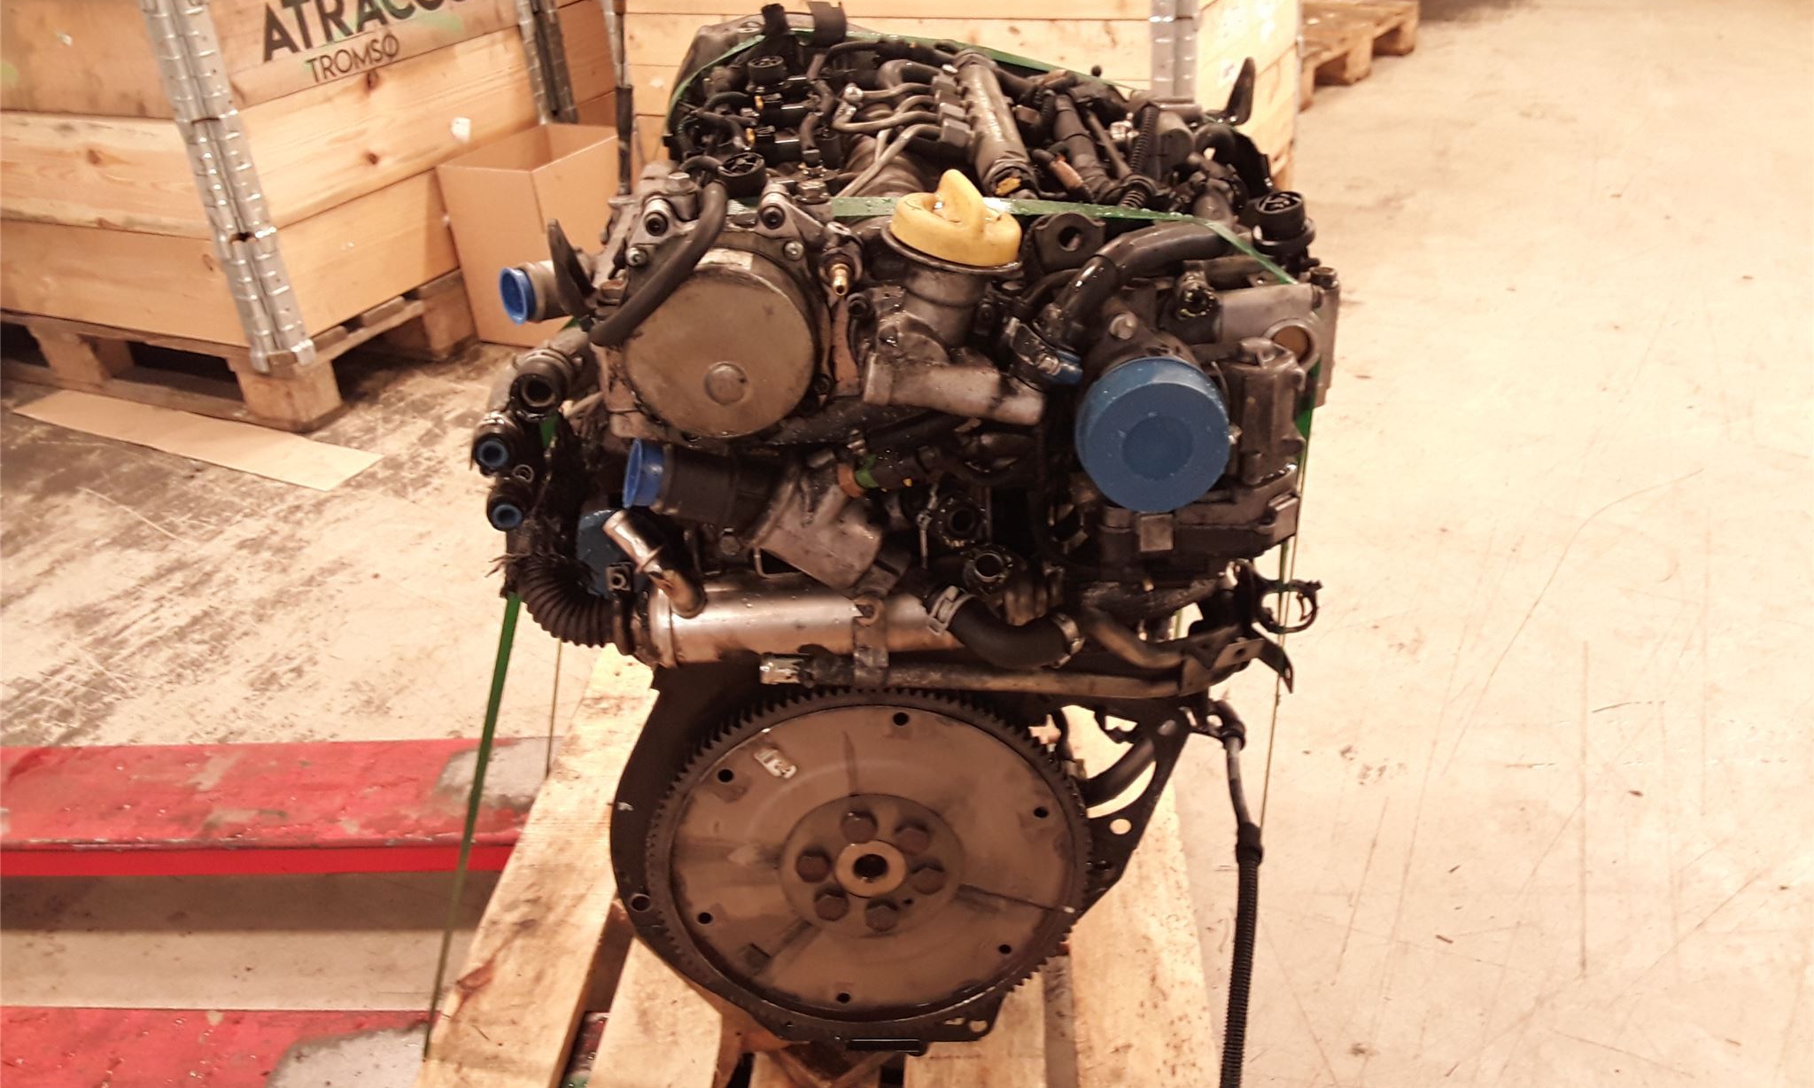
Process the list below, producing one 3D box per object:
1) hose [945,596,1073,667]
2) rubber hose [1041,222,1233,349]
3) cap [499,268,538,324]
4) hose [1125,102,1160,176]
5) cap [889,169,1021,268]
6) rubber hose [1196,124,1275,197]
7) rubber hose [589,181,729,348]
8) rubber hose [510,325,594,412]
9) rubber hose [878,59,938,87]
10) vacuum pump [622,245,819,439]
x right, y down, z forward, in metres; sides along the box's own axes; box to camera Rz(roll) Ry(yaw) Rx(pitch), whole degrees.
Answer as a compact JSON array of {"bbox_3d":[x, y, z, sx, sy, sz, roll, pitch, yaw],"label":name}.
[{"bbox_3d":[0.059,0.050,0.848,0.076,0.040,0.036,-5,29,0],"label":"hose"},{"bbox_3d":[0.124,-0.140,0.792,0.100,0.058,0.052,-5,29,0],"label":"rubber hose"},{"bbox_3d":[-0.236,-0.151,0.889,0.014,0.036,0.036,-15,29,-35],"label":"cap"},{"bbox_3d":[0.148,-0.255,0.924,0.012,0.054,0.015,18,-1,-12],"label":"hose"},{"bbox_3d":[0.024,-0.167,0.749,0.066,0.035,0.066,11,28,-6],"label":"cap"},{"bbox_3d":[0.210,-0.245,0.938,0.048,0.048,0.042,-5,29,0],"label":"rubber hose"},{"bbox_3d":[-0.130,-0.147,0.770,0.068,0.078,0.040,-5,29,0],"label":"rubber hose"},{"bbox_3d":[-0.197,-0.097,0.812,0.034,0.035,0.052,3,30,15],"label":"rubber hose"},{"bbox_3d":[0.001,-0.336,1.049,0.043,0.020,0.030,-5,29,0],"label":"rubber hose"},{"bbox_3d":[-0.100,-0.109,0.800,0.100,0.100,0.054,-5,29,0],"label":"vacuum pump"}]

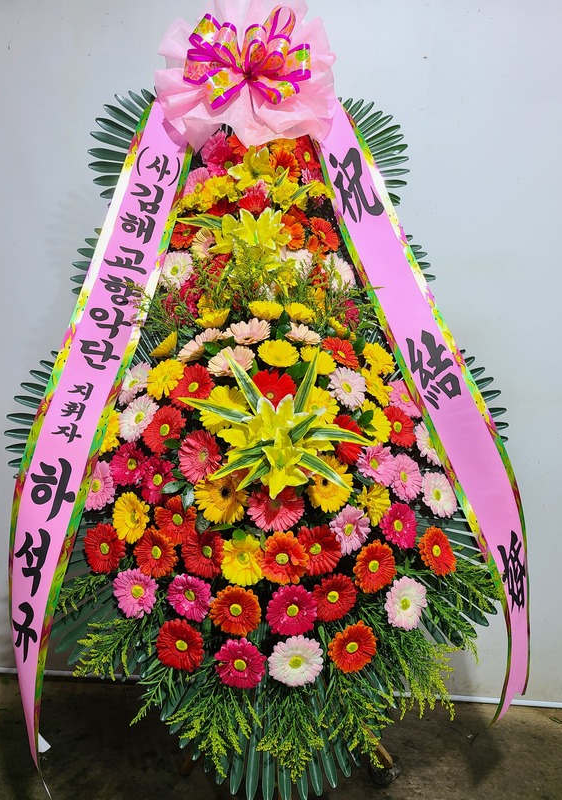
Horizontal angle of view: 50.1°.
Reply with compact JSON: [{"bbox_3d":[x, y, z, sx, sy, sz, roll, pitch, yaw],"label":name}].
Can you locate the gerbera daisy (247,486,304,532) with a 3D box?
[{"bbox_3d":[-0.009,0.214,1.200,0.113,0.113,0.042,-1,0,0],"label":"gerbera daisy"}]

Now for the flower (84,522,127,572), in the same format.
[{"bbox_3d":[-0.372,0.318,1.289,0.105,0.105,0.042,1,-9,19],"label":"flower"}]

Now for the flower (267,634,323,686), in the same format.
[{"bbox_3d":[0.030,0.538,1.240,0.112,0.112,0.038,1,-10,0],"label":"flower"}]

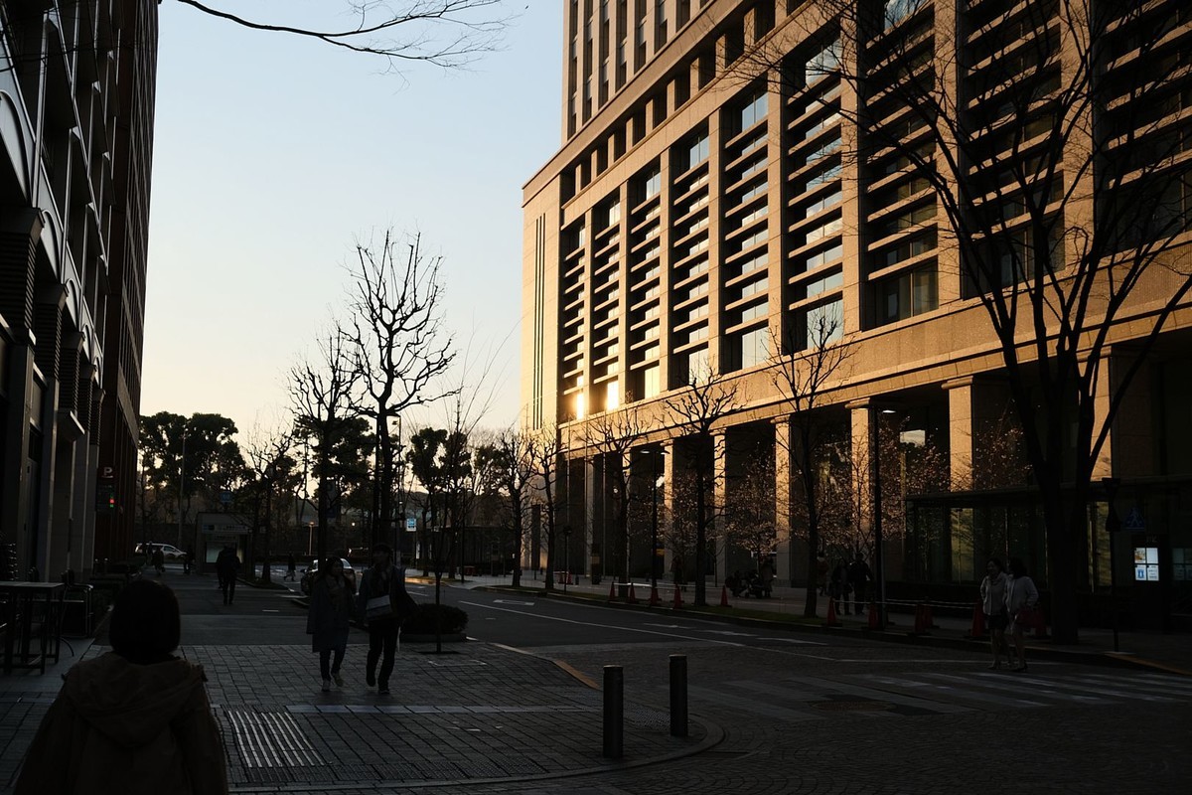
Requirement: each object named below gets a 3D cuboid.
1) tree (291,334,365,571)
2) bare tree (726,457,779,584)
[{"bbox_3d":[-9.177,2.263,42.658,2.400,9.200,2.400,3,-7,-19],"label":"tree"},{"bbox_3d":[7.526,5.842,60.139,2.500,6.620,2.500,0,-7,0],"label":"bare tree"}]

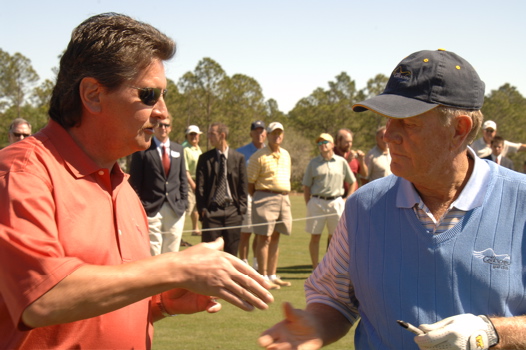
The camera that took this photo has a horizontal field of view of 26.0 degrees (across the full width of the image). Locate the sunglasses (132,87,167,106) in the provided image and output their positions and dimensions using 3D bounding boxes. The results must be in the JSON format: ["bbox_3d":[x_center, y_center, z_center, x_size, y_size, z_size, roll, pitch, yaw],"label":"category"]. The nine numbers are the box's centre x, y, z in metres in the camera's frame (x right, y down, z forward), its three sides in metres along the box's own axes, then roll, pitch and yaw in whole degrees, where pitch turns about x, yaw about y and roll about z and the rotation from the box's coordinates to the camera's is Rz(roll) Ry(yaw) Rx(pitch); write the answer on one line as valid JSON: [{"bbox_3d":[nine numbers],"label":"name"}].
[{"bbox_3d":[-0.245,-0.156,2.170,0.130,0.045,0.145,8,5,24],"label":"sunglasses"}]

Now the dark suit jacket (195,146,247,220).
[{"bbox_3d":[-0.418,0.088,11.200,0.510,0.740,0.290,0,2,0],"label":"dark suit jacket"}]

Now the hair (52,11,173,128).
[{"bbox_3d":[-0.289,-0.200,2.190,0.235,0.220,0.185,6,5,26],"label":"hair"}]

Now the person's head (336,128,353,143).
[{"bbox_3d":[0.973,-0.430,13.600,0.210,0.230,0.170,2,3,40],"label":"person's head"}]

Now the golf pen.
[{"bbox_3d":[0.303,0.299,2.100,0.135,0.012,0.012,28,-1,-6],"label":"golf pen"}]

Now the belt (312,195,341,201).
[{"bbox_3d":[0.730,0.253,13.100,0.360,0.050,0.270,0,2,0],"label":"belt"}]

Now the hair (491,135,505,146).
[{"bbox_3d":[2.866,-0.415,13.900,0.165,0.135,0.185,0,2,2],"label":"hair"}]

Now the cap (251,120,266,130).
[{"bbox_3d":[-0.047,-0.581,13.500,0.180,0.130,0.260,-1,2,-20],"label":"cap"}]

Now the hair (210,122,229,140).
[{"bbox_3d":[-0.425,-0.435,11.250,0.190,0.165,0.165,-1,2,-25],"label":"hair"}]

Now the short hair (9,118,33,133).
[{"bbox_3d":[-1.884,-0.377,8.850,0.175,0.140,0.190,-1,2,-20],"label":"short hair"}]

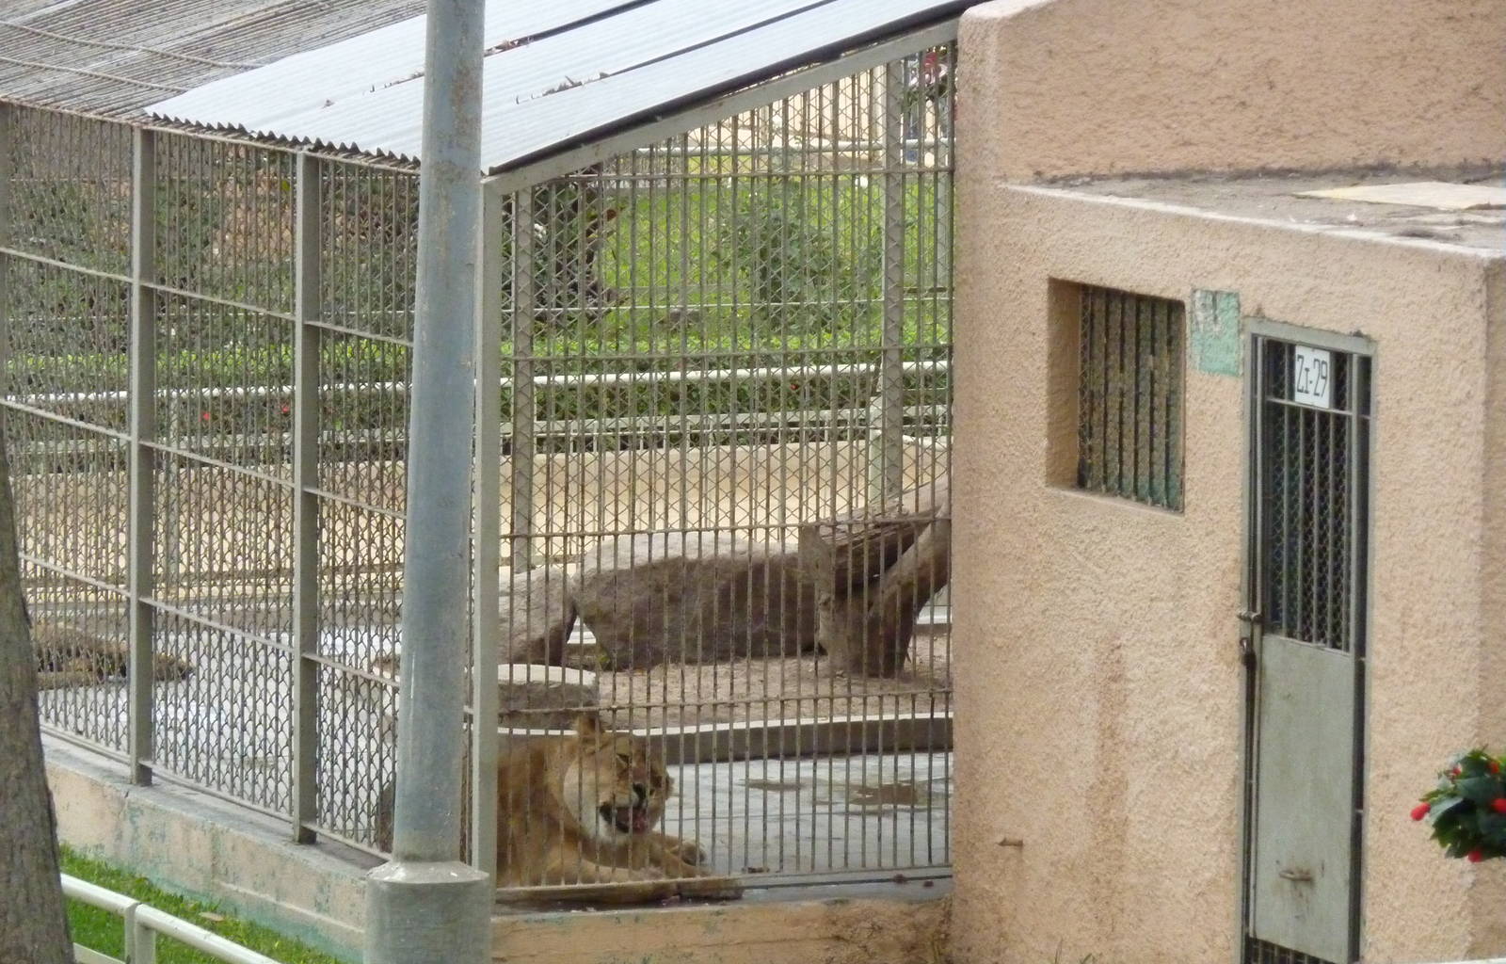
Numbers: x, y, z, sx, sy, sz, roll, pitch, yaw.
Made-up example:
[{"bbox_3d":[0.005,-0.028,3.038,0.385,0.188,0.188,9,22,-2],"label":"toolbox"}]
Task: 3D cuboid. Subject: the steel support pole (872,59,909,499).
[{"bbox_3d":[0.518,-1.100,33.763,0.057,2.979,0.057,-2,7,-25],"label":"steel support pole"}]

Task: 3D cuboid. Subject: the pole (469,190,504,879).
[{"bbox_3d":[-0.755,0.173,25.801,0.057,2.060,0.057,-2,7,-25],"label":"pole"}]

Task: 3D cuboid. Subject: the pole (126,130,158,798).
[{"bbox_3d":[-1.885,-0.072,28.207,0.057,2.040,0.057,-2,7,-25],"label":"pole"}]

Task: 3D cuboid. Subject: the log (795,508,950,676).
[{"bbox_3d":[0.472,0.378,30.401,0.667,0.566,0.586,1,6,6],"label":"log"}]

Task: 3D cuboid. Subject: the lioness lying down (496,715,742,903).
[{"bbox_3d":[-0.571,0.873,26.503,1.161,0.505,0.525,4,7,31],"label":"lioness lying down"}]

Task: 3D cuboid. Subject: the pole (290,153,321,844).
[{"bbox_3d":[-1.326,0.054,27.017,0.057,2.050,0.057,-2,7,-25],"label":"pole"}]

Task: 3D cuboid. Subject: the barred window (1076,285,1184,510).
[{"bbox_3d":[1.073,-0.245,25.493,0.081,0.596,0.808,-2,7,-25],"label":"barred window"}]

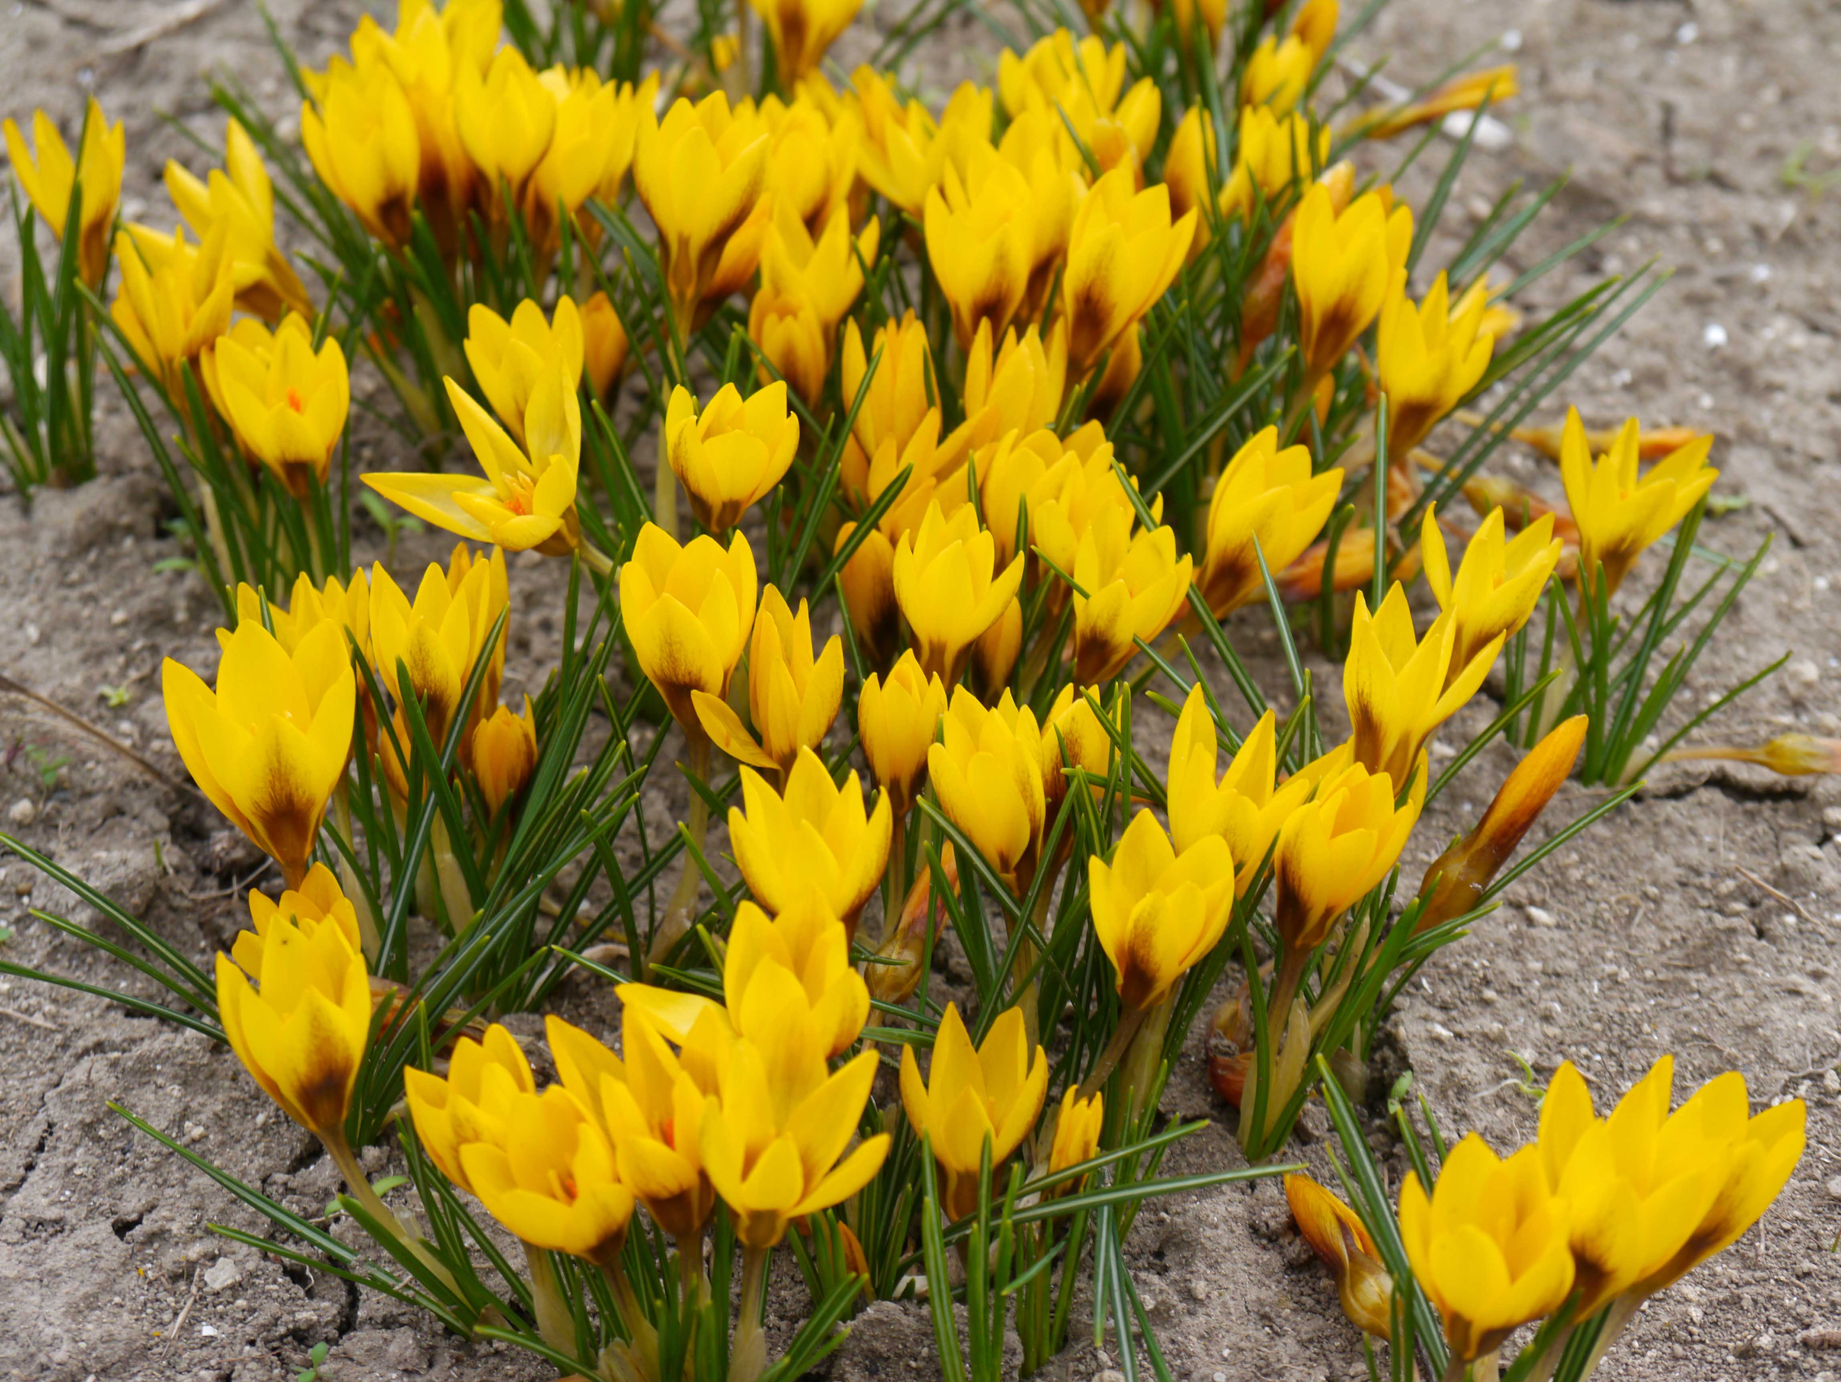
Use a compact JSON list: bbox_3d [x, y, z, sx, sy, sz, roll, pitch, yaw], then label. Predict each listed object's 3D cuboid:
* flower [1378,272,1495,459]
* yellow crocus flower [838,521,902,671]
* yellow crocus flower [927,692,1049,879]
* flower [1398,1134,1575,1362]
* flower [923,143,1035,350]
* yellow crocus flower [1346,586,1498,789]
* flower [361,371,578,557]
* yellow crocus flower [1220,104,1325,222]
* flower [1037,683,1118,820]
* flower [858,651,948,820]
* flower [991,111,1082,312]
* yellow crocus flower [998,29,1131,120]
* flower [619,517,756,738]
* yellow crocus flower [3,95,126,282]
[{"bbox_3d":[0.116,-0.071,0.863,0.025,0.042,0.025,11,31,-7],"label":"flower"},{"bbox_3d":[-0.009,-0.018,0.760,0.013,0.035,0.013,-4,36,3],"label":"yellow crocus flower"},{"bbox_3d":[0.015,0.024,0.845,0.025,0.048,0.025,-5,38,4],"label":"yellow crocus flower"},{"bbox_3d":[0.091,0.093,0.618,0.029,0.036,0.029,3,32,-2],"label":"flower"},{"bbox_3d":[0.014,-0.104,0.910,0.027,0.048,0.027,-2,32,1],"label":"flower"},{"bbox_3d":[0.114,0.002,0.870,0.034,0.048,0.034,5,38,-4],"label":"yellow crocus flower"},{"bbox_3d":[-0.094,-0.043,0.803,0.043,0.032,0.035,-21,49,14],"label":"flower"},{"bbox_3d":[0.095,-0.137,1.026,0.029,0.034,0.029,2,38,-2],"label":"yellow crocus flower"},{"bbox_3d":[0.028,0.014,0.710,0.015,0.035,0.014,8,36,-6],"label":"flower"},{"bbox_3d":[-0.003,0.010,0.740,0.018,0.034,0.017,0,35,0],"label":"flower"},{"bbox_3d":[0.025,-0.107,0.871,0.026,0.043,0.024,4,35,-3],"label":"flower"},{"bbox_3d":[0.041,-0.167,1.110,0.036,0.041,0.036,0,38,0],"label":"yellow crocus flower"},{"bbox_3d":[-0.046,-0.010,0.770,0.028,0.042,0.028,-3,32,2],"label":"flower"},{"bbox_3d":[-0.228,-0.130,1.018,0.032,0.051,0.032,0,38,0],"label":"yellow crocus flower"}]

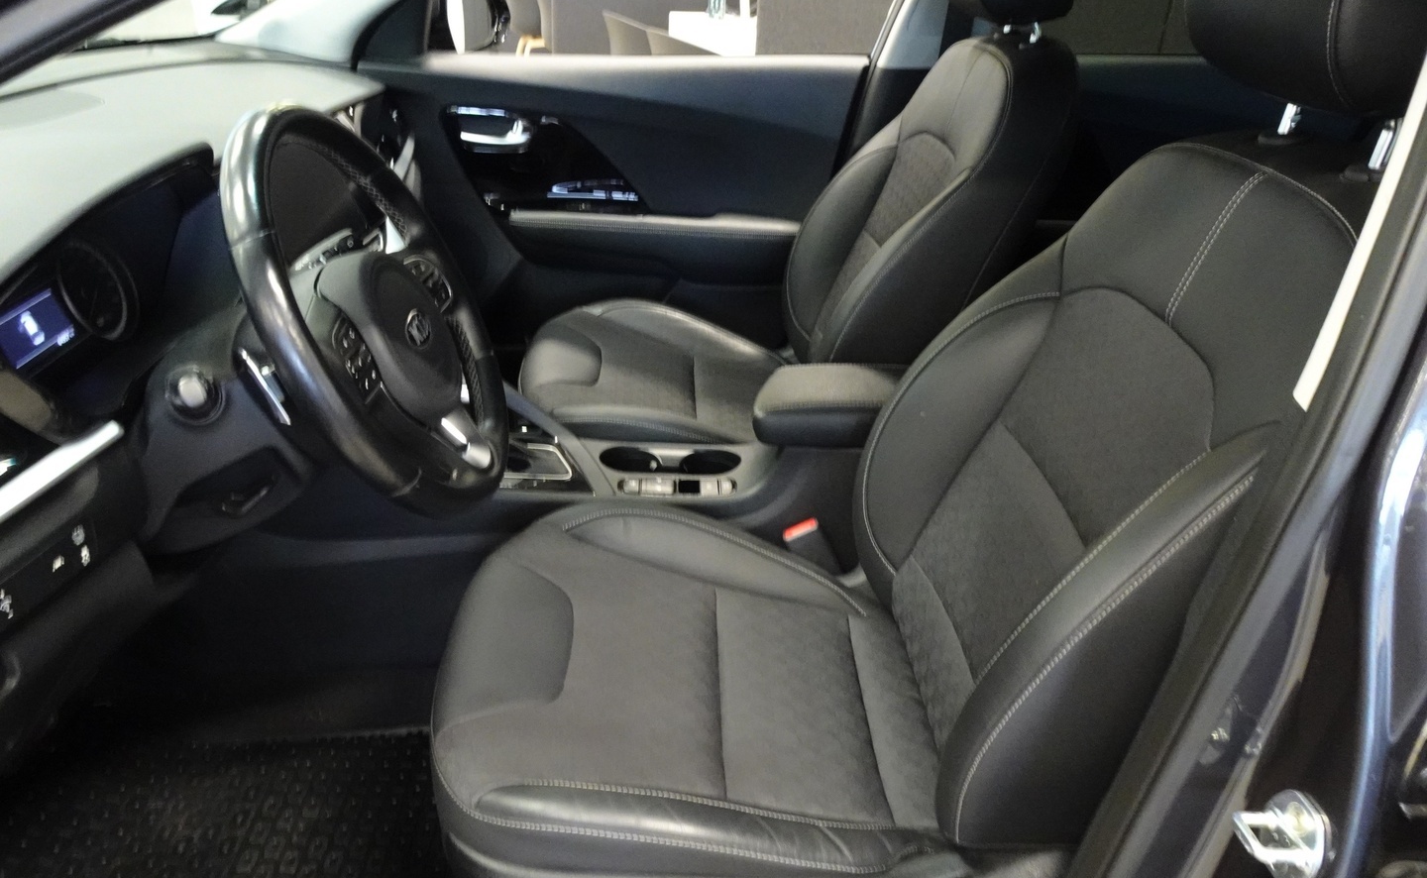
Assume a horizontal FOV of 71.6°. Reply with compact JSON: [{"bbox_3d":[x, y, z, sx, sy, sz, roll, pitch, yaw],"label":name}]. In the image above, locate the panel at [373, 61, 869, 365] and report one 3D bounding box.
[{"bbox_3d":[-0.198,-0.413,1.921,0.930,0.620,0.140,1,31,-2],"label":"panel"}]

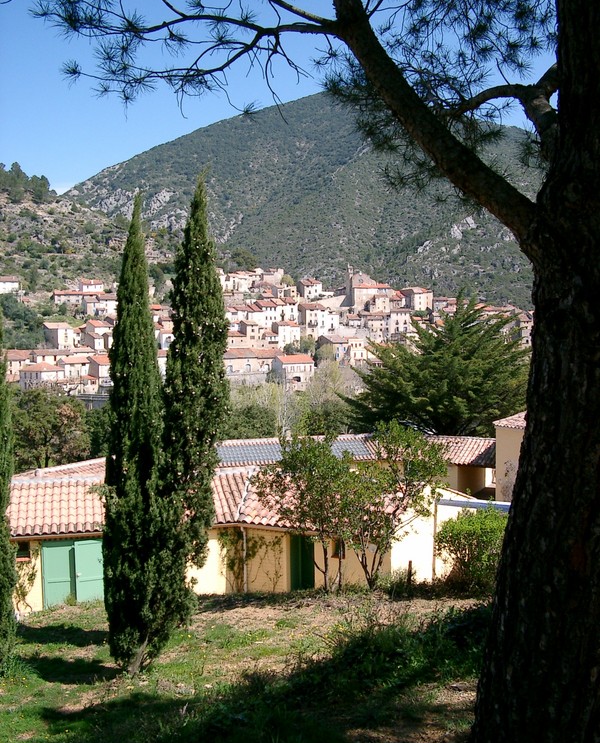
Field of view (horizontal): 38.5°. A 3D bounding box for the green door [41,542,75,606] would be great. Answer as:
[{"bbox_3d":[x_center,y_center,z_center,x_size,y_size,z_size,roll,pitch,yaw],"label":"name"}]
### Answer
[{"bbox_3d":[-7.272,6.138,26.000,0.980,2.070,0.080,-1,4,-12],"label":"green door"}]

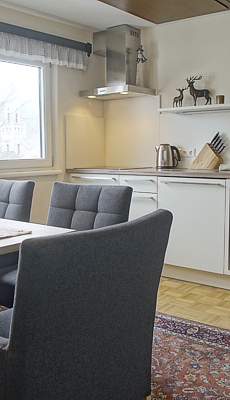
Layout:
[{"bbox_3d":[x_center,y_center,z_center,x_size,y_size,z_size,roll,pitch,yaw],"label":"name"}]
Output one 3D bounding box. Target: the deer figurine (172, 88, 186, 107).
[{"bbox_3d":[0.579,-0.940,3.693,0.085,0.185,0.125,-5,8,-34],"label":"deer figurine"}]

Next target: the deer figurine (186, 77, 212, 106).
[{"bbox_3d":[0.755,-0.964,3.551,0.235,0.265,0.100,2,7,20],"label":"deer figurine"}]

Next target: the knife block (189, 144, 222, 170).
[{"bbox_3d":[0.833,-0.384,3.597,0.265,0.235,0.100,5,8,38],"label":"knife block"}]

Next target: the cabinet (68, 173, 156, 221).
[{"bbox_3d":[0.143,0.182,3.952,1.020,0.875,0.604,5,8,38],"label":"cabinet"}]

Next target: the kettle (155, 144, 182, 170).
[{"bbox_3d":[0.496,-0.395,3.709,0.235,0.235,0.165,0,7,0],"label":"kettle"}]

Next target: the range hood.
[{"bbox_3d":[0.012,-1.364,3.950,0.625,0.670,0.480,5,8,38],"label":"range hood"}]

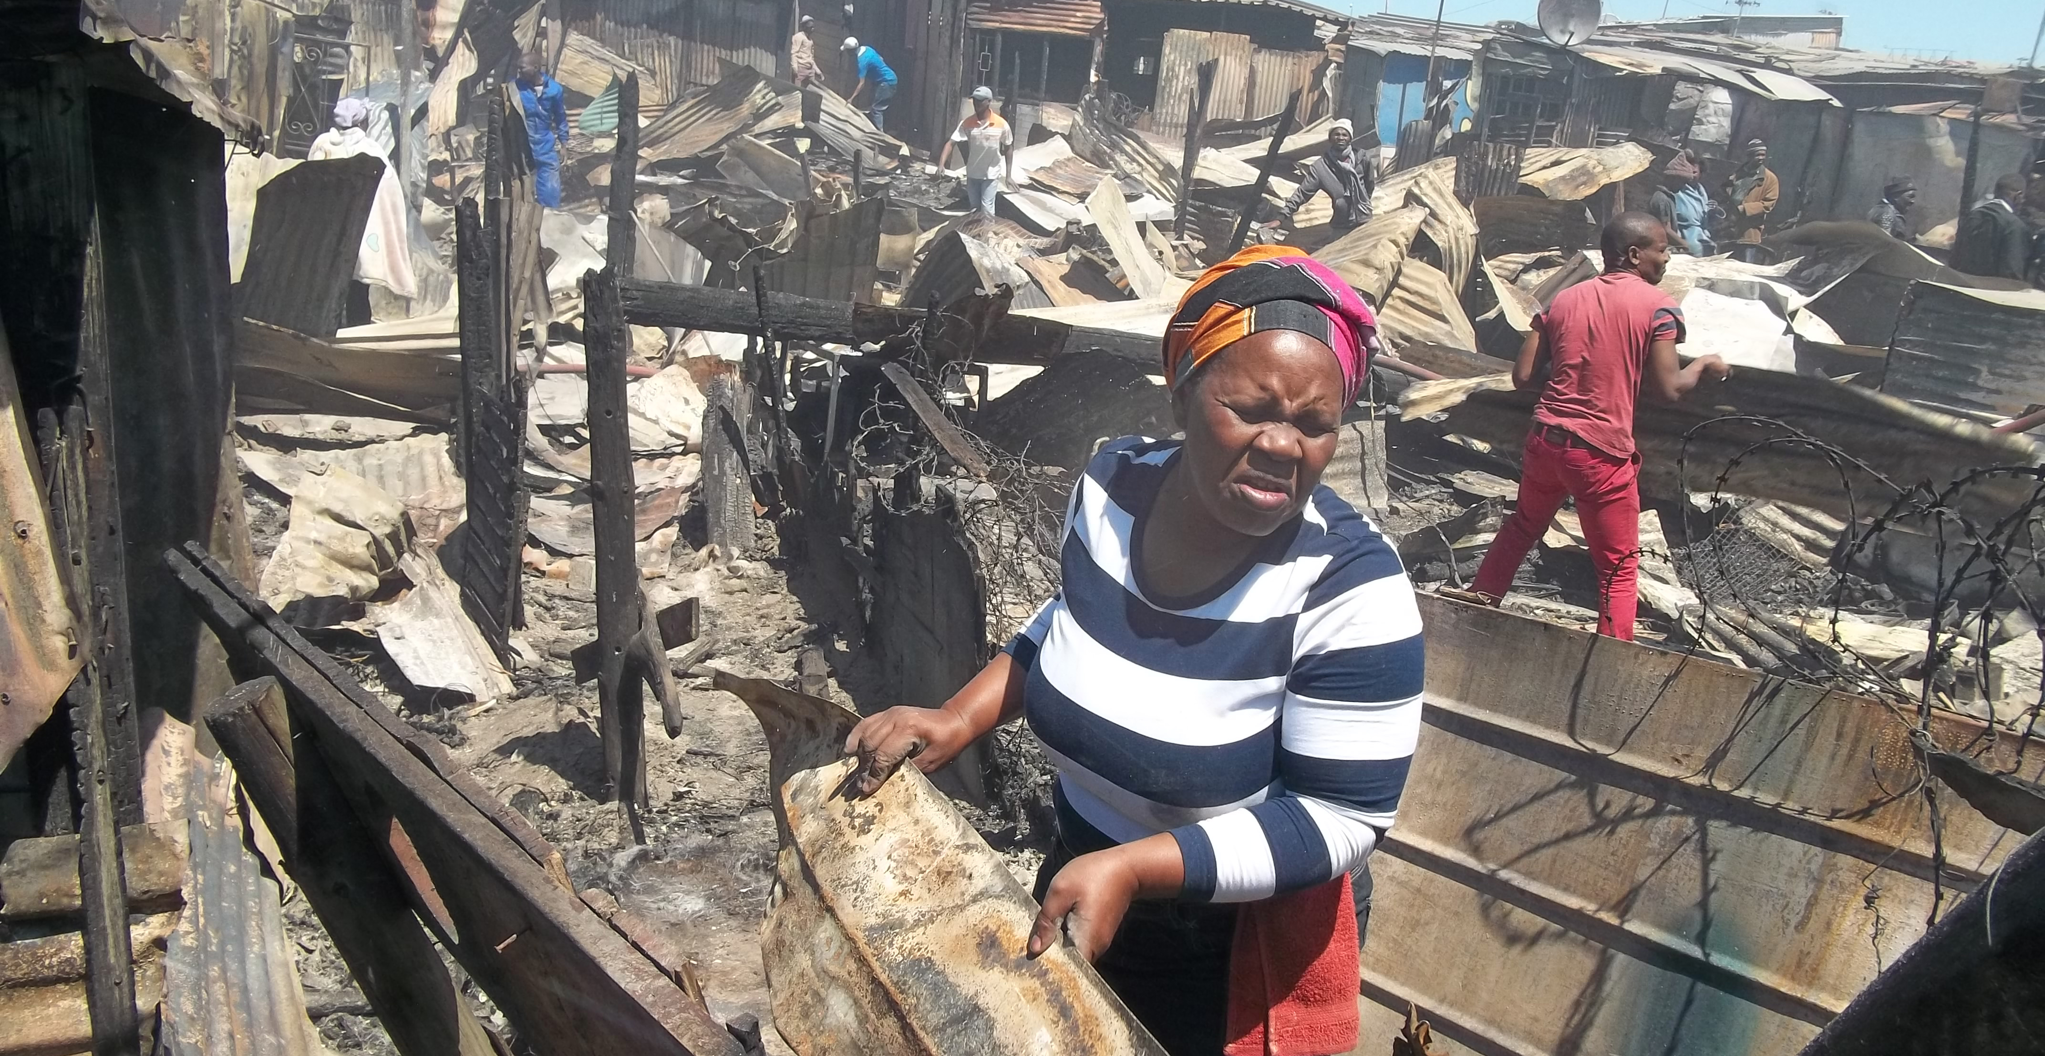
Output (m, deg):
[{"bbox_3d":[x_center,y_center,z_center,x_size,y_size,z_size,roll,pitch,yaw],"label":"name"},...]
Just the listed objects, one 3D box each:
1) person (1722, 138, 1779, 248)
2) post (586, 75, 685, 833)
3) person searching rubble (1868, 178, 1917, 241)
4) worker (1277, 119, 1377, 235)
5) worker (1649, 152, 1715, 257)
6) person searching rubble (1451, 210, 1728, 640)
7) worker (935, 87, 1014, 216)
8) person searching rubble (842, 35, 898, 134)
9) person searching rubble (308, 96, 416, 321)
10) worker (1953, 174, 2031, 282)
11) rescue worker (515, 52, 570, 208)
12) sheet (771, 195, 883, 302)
[{"bbox_3d":[6.903,-2.828,17.955,0.550,1.700,0.400,7,11,24],"label":"person"},{"bbox_3d":[-0.958,-0.153,4.658,0.220,1.880,0.140,1,11,-11],"label":"post"},{"bbox_3d":[6.569,-1.838,14.347,0.420,1.620,0.480,2,11,-3],"label":"person searching rubble"},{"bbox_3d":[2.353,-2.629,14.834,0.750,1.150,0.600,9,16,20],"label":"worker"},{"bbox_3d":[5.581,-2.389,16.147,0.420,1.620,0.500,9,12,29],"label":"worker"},{"bbox_3d":[1.903,-0.244,6.347,0.800,1.600,0.620,10,16,23],"label":"person searching rubble"},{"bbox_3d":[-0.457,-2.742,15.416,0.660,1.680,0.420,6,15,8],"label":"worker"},{"bbox_3d":[-1.883,-5.381,23.320,0.680,1.320,0.500,2,11,-6],"label":"person searching rubble"},{"bbox_3d":[-4.156,-1.890,11.845,0.600,1.580,0.500,8,16,17],"label":"person searching rubble"},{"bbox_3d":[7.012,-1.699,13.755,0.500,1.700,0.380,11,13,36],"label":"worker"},{"bbox_3d":[-3.940,-3.065,15.578,0.520,1.680,0.400,5,15,6],"label":"rescue worker"},{"bbox_3d":[-1.170,-1.619,11.300,0.680,0.750,0.120,2,11,-6],"label":"sheet"}]

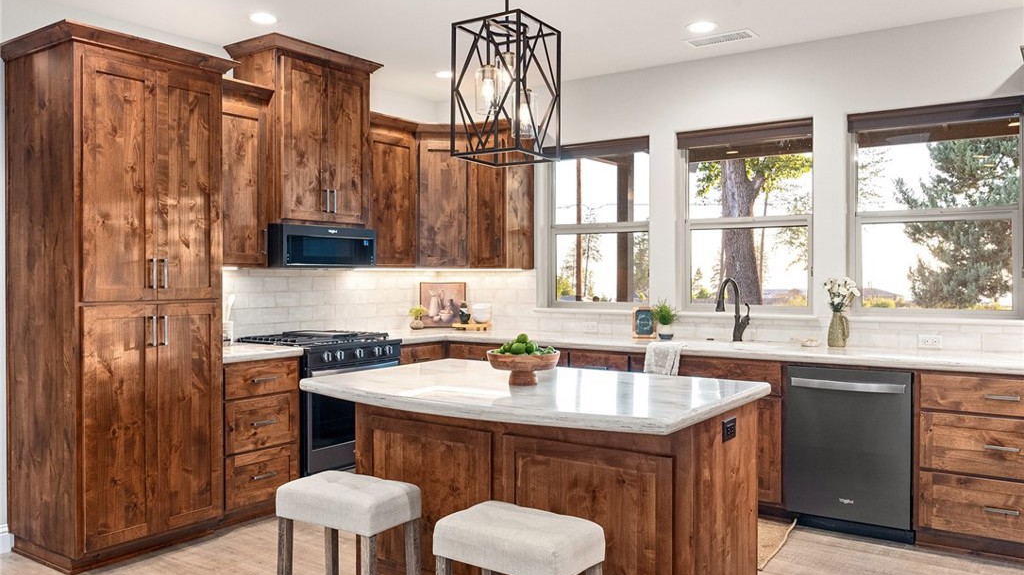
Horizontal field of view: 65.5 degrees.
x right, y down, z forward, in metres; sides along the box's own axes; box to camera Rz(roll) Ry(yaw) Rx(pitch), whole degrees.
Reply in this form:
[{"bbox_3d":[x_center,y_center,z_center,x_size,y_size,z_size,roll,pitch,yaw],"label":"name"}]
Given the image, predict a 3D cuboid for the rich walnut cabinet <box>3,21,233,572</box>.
[{"bbox_3d":[-1.950,0.058,4.000,0.667,2.435,0.865,1,1,35],"label":"rich walnut cabinet"}]

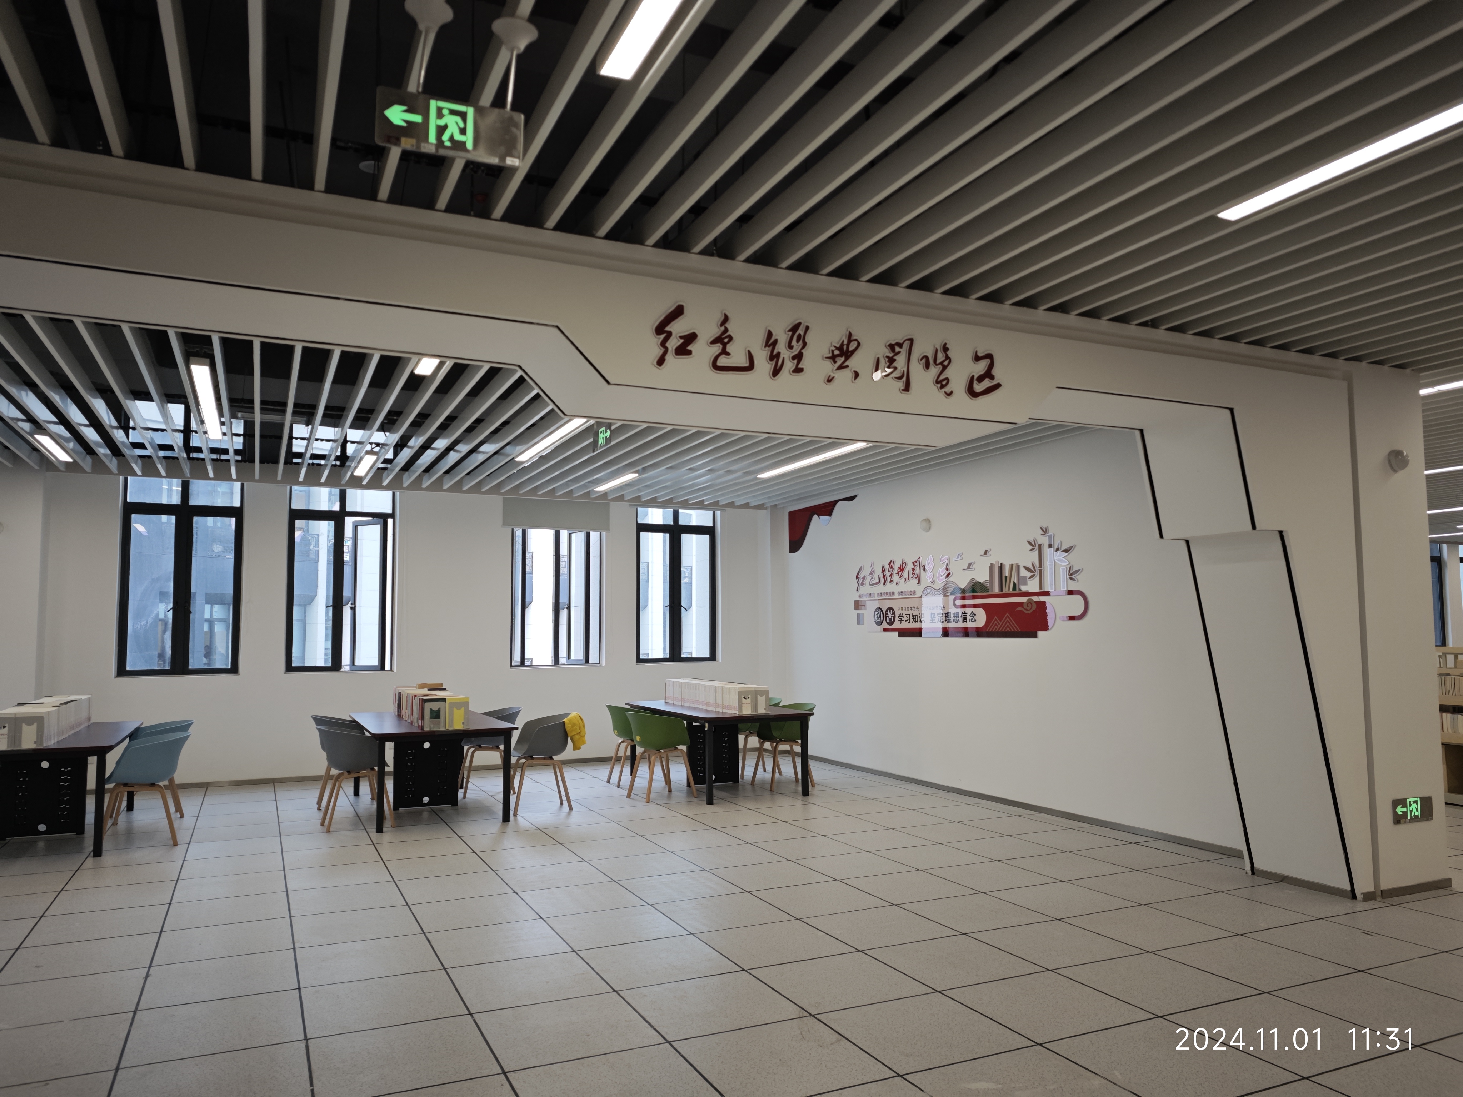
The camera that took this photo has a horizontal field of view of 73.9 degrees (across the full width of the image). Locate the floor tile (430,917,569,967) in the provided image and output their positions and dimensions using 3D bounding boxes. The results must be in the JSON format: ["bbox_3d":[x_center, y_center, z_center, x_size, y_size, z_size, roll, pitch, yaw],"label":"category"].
[{"bbox_3d":[-1.142,1.923,4.747,0.585,0.020,0.585,2,-6,-25],"label":"floor tile"}]

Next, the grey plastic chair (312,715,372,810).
[{"bbox_3d":[-3.473,1.903,8.764,0.553,0.790,0.573,2,-5,-25],"label":"grey plastic chair"}]

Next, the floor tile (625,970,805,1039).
[{"bbox_3d":[-0.089,1.884,4.014,0.600,0.020,0.600,2,-5,-25],"label":"floor tile"}]

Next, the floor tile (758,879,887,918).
[{"bbox_3d":[0.503,1.994,5.529,0.585,0.020,0.585,2,-6,-25],"label":"floor tile"}]

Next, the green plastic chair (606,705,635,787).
[{"bbox_3d":[-0.984,2.032,10.036,0.550,0.790,0.590,2,-6,-25],"label":"green plastic chair"}]

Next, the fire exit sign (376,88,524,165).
[{"bbox_3d":[-0.708,-1.063,2.455,0.355,0.143,0.020,2,-6,-21],"label":"fire exit sign"}]

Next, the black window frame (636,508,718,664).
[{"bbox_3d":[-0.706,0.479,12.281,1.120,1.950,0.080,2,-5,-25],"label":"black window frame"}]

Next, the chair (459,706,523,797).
[{"bbox_3d":[-2.300,1.943,9.320,0.553,0.795,0.573,2,-5,-25],"label":"chair"}]

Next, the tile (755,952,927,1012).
[{"bbox_3d":[0.464,1.860,4.177,0.585,0.020,0.585,2,-6,-25],"label":"tile"}]

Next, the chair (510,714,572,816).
[{"bbox_3d":[-1.659,1.866,8.473,0.543,0.795,0.573,2,-5,-25],"label":"chair"}]

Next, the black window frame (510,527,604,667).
[{"bbox_3d":[-2.125,0.563,11.857,1.120,1.760,0.150,2,-6,-25],"label":"black window frame"}]

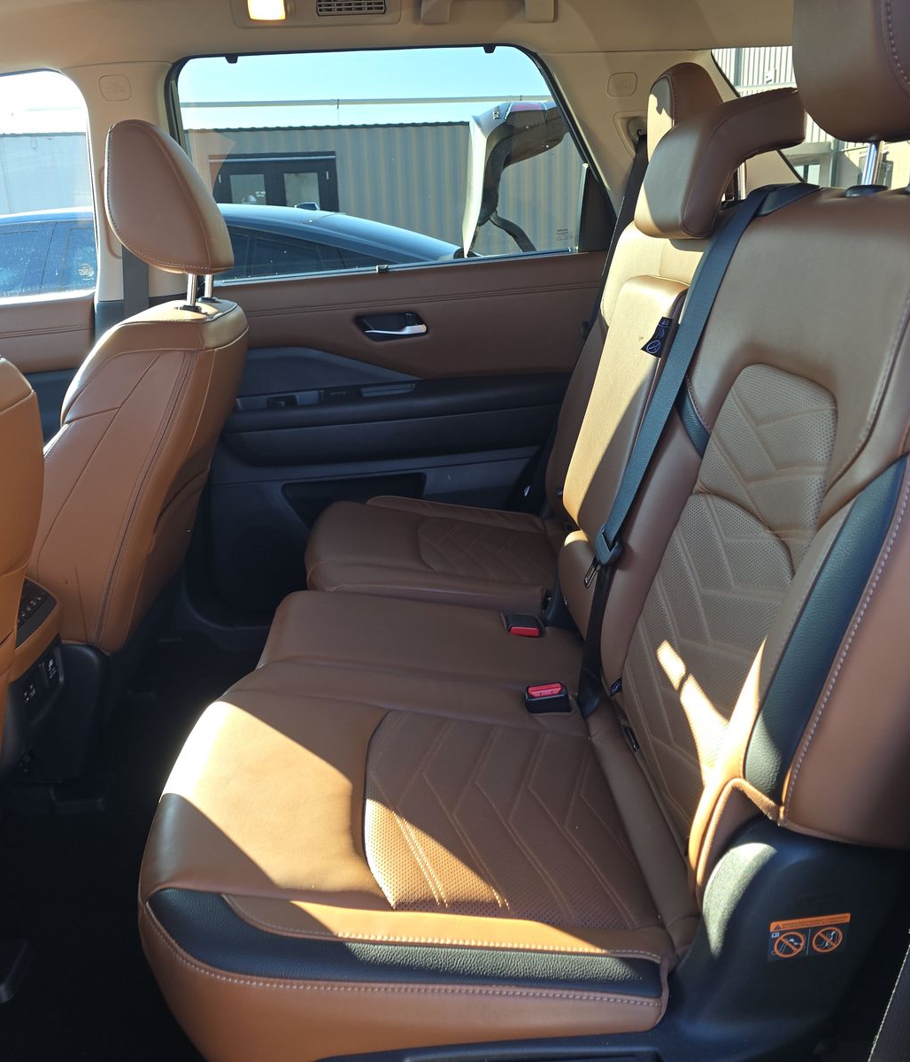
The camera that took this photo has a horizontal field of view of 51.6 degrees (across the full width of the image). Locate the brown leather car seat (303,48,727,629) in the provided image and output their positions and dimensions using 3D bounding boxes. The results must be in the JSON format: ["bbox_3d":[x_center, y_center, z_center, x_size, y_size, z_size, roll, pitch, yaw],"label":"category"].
[{"bbox_3d":[0.110,-0.320,1.631,0.720,0.875,0.500,-2,18,1],"label":"brown leather car seat"}]

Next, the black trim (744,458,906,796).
[{"bbox_3d":[0.279,0.076,0.707,0.050,0.272,0.035,21,19,19],"label":"black trim"}]

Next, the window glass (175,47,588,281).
[{"bbox_3d":[-0.140,-0.725,1.890,0.820,0.430,0.030,-2,43,1],"label":"window glass"}]

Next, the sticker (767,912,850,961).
[{"bbox_3d":[0.283,0.326,0.750,0.063,0.038,0.003,-2,21,1],"label":"sticker"}]

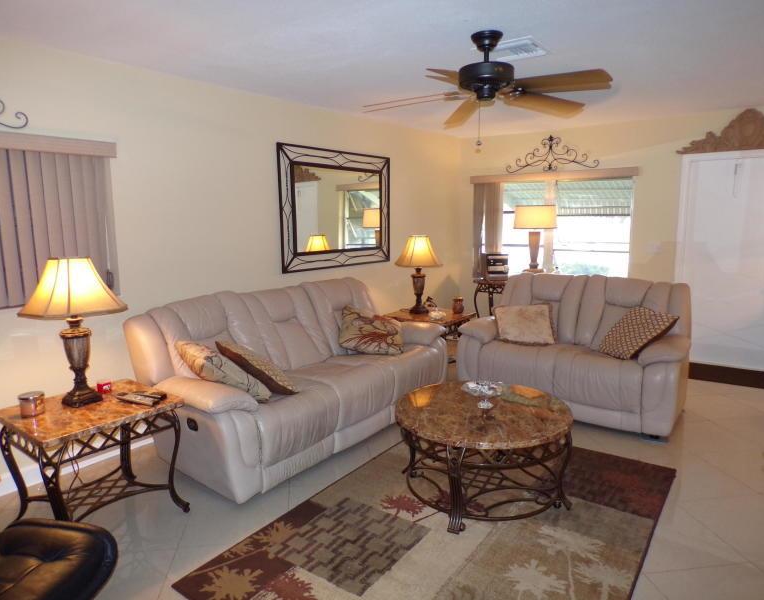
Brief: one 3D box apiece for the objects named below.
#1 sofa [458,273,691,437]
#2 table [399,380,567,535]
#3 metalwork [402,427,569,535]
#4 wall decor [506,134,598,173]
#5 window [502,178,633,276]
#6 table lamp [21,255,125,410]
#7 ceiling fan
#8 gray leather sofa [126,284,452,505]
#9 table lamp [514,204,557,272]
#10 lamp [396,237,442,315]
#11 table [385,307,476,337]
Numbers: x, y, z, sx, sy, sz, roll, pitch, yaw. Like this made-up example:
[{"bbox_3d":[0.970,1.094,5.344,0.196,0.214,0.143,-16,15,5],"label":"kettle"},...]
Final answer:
[{"bbox_3d":[1.530,0.348,4.491,1.595,1.010,1.080,5,10,34],"label":"sofa"},{"bbox_3d":[0.549,0.815,3.053,0.940,0.460,0.940,-1,8,0],"label":"table"},{"bbox_3d":[0.553,0.845,3.065,0.909,0.439,0.909,0,8,0],"label":"metalwork"},{"bbox_3d":[1.931,-1.686,6.350,1.060,0.400,0.030,5,10,35],"label":"wall decor"},{"bbox_3d":[1.868,-0.735,5.931,1.514,1.060,0.101,6,10,38],"label":"window"},{"bbox_3d":[-1.539,0.162,2.802,0.469,0.727,0.469,6,10,38],"label":"table lamp"},{"bbox_3d":[0.561,-1.248,3.001,1.360,0.370,1.360,5,10,35],"label":"ceiling fan"},{"bbox_3d":[-0.514,0.436,3.981,1.110,1.010,2.110,6,10,38],"label":"gray leather sofa"},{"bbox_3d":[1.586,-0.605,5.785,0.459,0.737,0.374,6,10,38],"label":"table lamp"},{"bbox_3d":[0.364,-0.252,5.377,0.470,0.730,0.470,-1,8,0],"label":"lamp"},{"bbox_3d":[0.479,0.428,5.247,0.620,0.580,0.670,5,10,35],"label":"table"}]

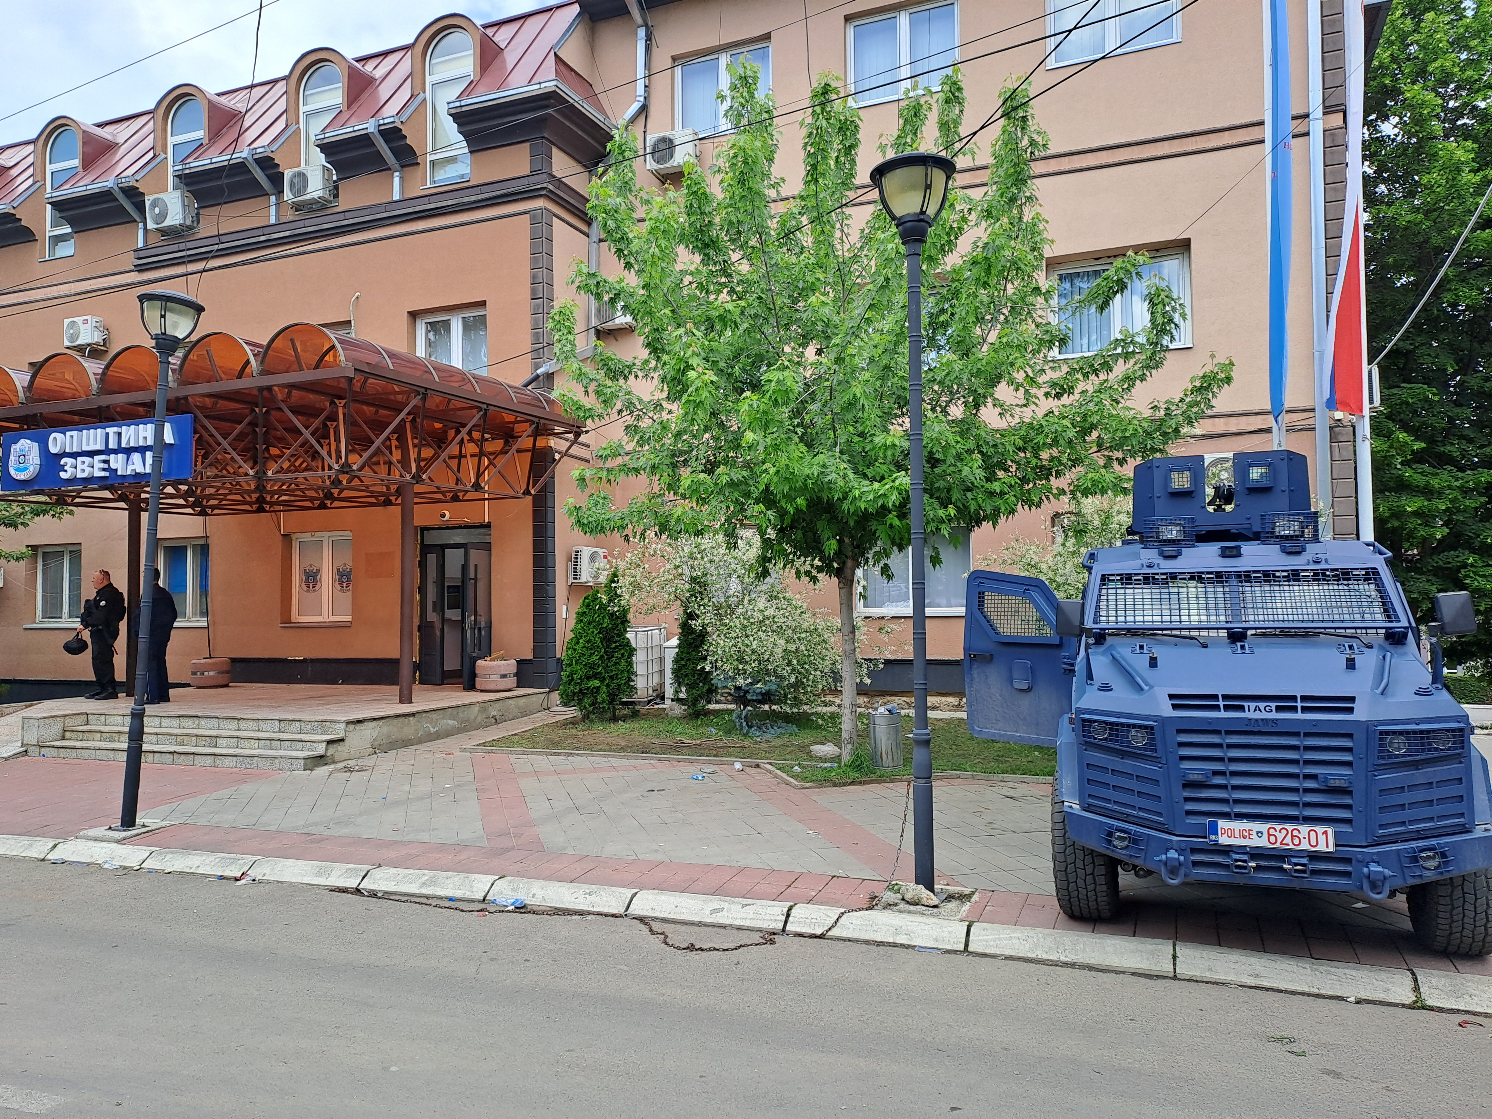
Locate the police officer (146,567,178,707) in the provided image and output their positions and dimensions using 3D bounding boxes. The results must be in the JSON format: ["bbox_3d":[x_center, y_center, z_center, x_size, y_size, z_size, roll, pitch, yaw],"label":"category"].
[{"bbox_3d":[-7.788,1.014,14.200,0.540,1.790,0.380,1,-3,-30],"label":"police officer"}]

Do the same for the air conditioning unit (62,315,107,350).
[{"bbox_3d":[-11.992,-4.117,19.517,0.750,0.530,0.280,-1,-2,22],"label":"air conditioning unit"}]

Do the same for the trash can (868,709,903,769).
[{"bbox_3d":[1.421,1.816,10.900,0.340,0.580,0.340,0,-2,0],"label":"trash can"}]

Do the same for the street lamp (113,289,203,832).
[{"bbox_3d":[-4.629,-0.015,8.359,0.500,4.170,0.500,3,-1,23],"label":"street lamp"}]

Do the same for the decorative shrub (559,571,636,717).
[{"bbox_3d":[-1.972,1.137,14.300,1.020,1.980,0.980,-1,-2,0],"label":"decorative shrub"}]

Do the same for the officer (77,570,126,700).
[{"bbox_3d":[-9.047,1.115,15.150,0.560,1.680,0.520,0,-2,-22],"label":"officer"}]

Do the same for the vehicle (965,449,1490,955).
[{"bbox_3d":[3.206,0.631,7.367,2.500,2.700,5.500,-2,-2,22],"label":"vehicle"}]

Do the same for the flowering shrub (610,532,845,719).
[{"bbox_3d":[-0.231,0.844,13.800,2.900,2.400,2.400,-2,-2,23],"label":"flowering shrub"}]

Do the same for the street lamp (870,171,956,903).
[{"bbox_3d":[1.016,-0.227,6.336,0.500,4.370,0.500,0,-2,0],"label":"street lamp"}]

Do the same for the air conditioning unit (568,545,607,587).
[{"bbox_3d":[-2.382,0.106,16.474,0.270,0.540,0.750,-2,-2,23],"label":"air conditioning unit"}]

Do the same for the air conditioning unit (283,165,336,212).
[{"bbox_3d":[-7.157,-6.118,17.618,0.780,0.530,0.290,-1,-2,22],"label":"air conditioning unit"}]

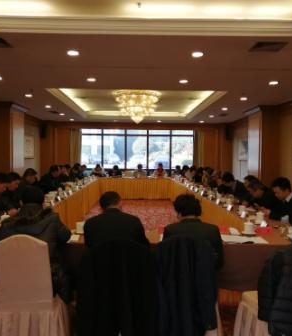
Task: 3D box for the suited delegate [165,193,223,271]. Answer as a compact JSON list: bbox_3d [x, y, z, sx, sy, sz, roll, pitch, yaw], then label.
[{"bbox_3d":[0.380,0.861,3.090,0.540,1.280,0.800,1,2,-1],"label":"suited delegate"}]

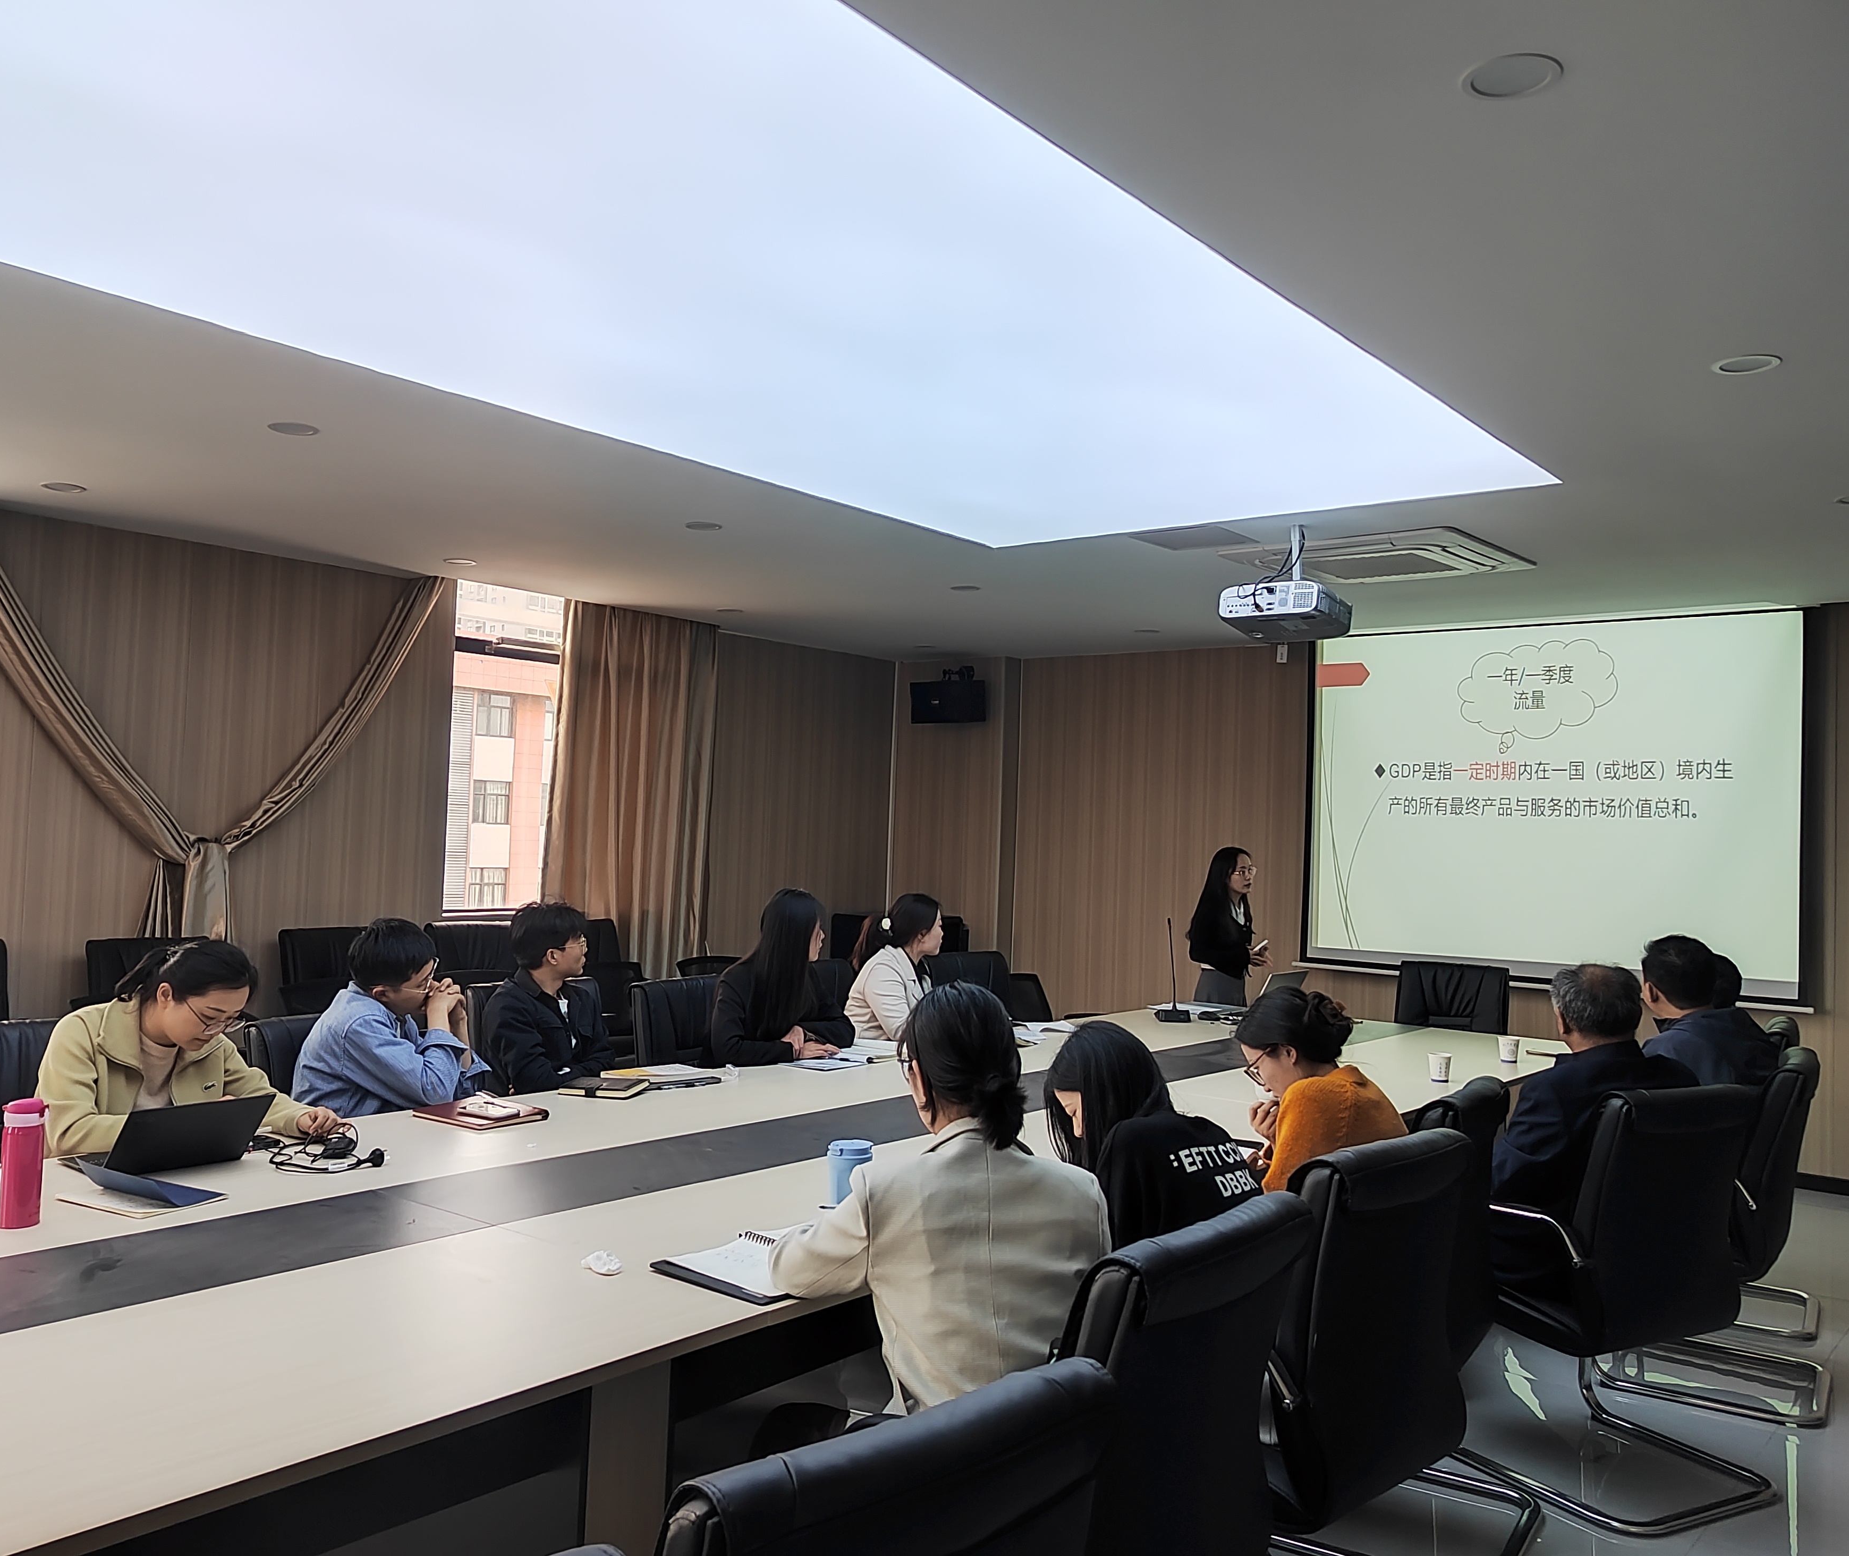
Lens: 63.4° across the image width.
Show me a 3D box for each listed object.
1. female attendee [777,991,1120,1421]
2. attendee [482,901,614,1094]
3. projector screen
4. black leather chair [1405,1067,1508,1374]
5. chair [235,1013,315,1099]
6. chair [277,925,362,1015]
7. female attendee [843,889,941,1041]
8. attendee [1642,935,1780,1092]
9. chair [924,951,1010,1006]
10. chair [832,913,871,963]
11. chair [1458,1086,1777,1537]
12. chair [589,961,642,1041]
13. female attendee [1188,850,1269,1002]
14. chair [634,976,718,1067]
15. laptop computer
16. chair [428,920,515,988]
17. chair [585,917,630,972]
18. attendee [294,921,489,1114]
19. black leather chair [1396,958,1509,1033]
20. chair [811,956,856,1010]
[{"bbox_3d":[0.013,0.971,2.498,0.530,1.280,0.670,3,-2,-13],"label":"female attendee"},{"bbox_3d":[-1.152,1.023,4.600,0.720,1.270,0.500,1,-2,31],"label":"attendee"},{"bbox_3d":[3.194,0.130,7.828,2.570,1.870,0.060,0,-3,40],"label":"projector screen"},{"bbox_3d":[1.070,1.213,3.496,0.620,0.965,0.570,1,-2,30],"label":"black leather chair"},{"bbox_3d":[-1.460,1.144,4.003,0.620,0.965,0.570,1,-2,32],"label":"chair"},{"bbox_3d":[-2.679,1.257,7.173,0.620,1.030,0.580,0,-3,36],"label":"chair"},{"bbox_3d":[-0.023,1.189,6.475,0.720,1.310,0.500,1,-2,14],"label":"female attendee"},{"bbox_3d":[2.274,1.135,4.723,0.530,1.290,0.740,3,-2,-17],"label":"attendee"},{"bbox_3d":[0.374,1.312,6.878,0.620,0.965,0.570,0,-3,36],"label":"chair"},{"bbox_3d":[-0.372,1.351,9.141,0.600,1.000,0.640,1,-2,14],"label":"chair"},{"bbox_3d":[1.713,1.233,3.761,0.620,0.980,0.650,3,-2,-28],"label":"chair"},{"bbox_3d":[-1.466,1.376,7.365,0.570,0.910,0.560,0,-3,39],"label":"chair"},{"bbox_3d":[1.524,1.091,7.478,0.320,1.530,0.450,0,-3,39],"label":"female attendee"},{"bbox_3d":[-0.690,1.221,5.387,0.620,0.965,0.570,1,-3,34],"label":"chair"},{"bbox_3d":[-1.626,0.754,3.214,0.340,0.175,0.305,0,-3,39],"label":"laptop computer"},{"bbox_3d":[-2.168,1.297,7.800,0.620,1.030,0.580,0,-3,36],"label":"chair"},{"bbox_3d":[-1.752,1.329,8.312,0.620,1.030,0.580,0,-3,39],"label":"chair"},{"bbox_3d":[-1.431,0.997,3.967,0.700,1.220,0.500,1,-2,23],"label":"attendee"},{"bbox_3d":[2.428,1.386,7.102,0.600,0.980,0.640,0,-3,40],"label":"black leather chair"},{"bbox_3d":[-0.312,1.329,6.469,0.620,1.010,0.580,0,-3,37],"label":"chair"}]

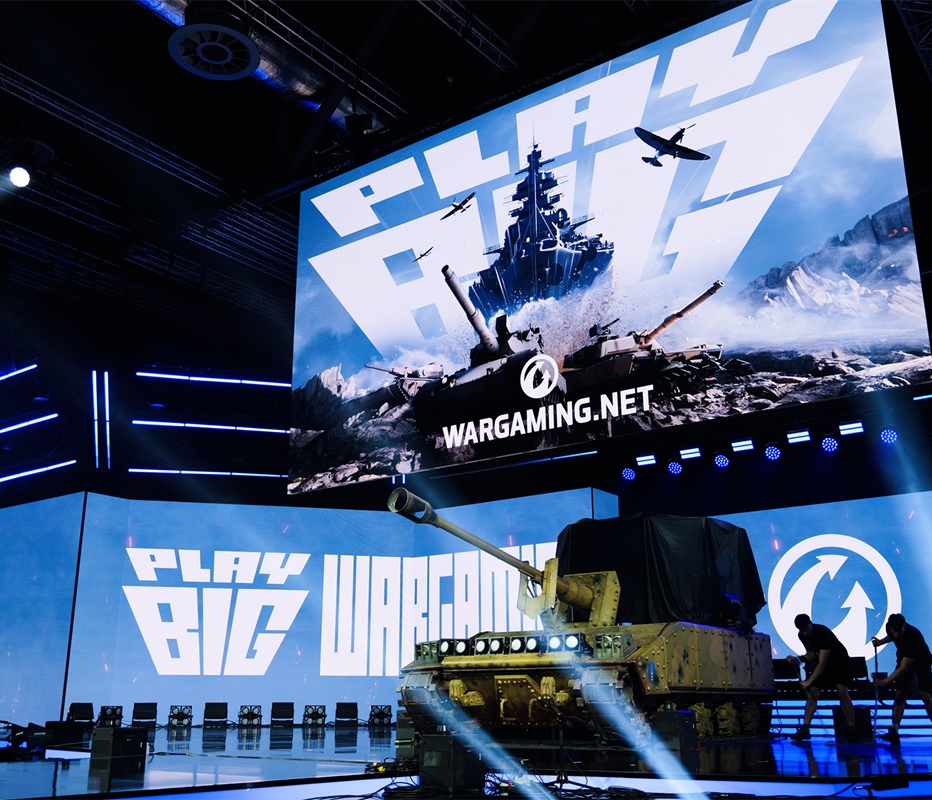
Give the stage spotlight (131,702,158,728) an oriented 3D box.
[{"bbox_3d":[-5.748,5.649,17.307,0.420,0.420,0.270,4,-17,-14],"label":"stage spotlight"}]

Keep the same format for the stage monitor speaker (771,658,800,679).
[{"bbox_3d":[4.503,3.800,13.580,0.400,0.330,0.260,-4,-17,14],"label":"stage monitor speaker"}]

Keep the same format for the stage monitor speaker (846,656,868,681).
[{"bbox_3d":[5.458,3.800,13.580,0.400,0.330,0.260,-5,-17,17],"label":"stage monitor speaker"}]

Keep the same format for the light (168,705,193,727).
[{"bbox_3d":[-4.374,4.846,14.800,0.370,0.320,0.200,4,-17,-14],"label":"light"}]

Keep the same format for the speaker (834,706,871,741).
[{"bbox_3d":[4.313,3.623,10.800,0.320,0.360,0.320,-14,-21,39],"label":"speaker"}]

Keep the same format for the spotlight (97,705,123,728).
[{"bbox_3d":[-5.267,4.690,14.300,0.340,0.320,0.200,10,-19,-31],"label":"spotlight"}]

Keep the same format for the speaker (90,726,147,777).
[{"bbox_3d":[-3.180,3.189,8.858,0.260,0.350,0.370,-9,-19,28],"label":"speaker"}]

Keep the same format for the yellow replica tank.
[{"bbox_3d":[1.063,2.413,10.887,2.852,2.740,6.190,-11,-20,32],"label":"yellow replica tank"}]

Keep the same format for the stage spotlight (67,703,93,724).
[{"bbox_3d":[-6.743,5.514,16.930,0.420,0.400,0.270,13,-21,-36],"label":"stage spotlight"}]

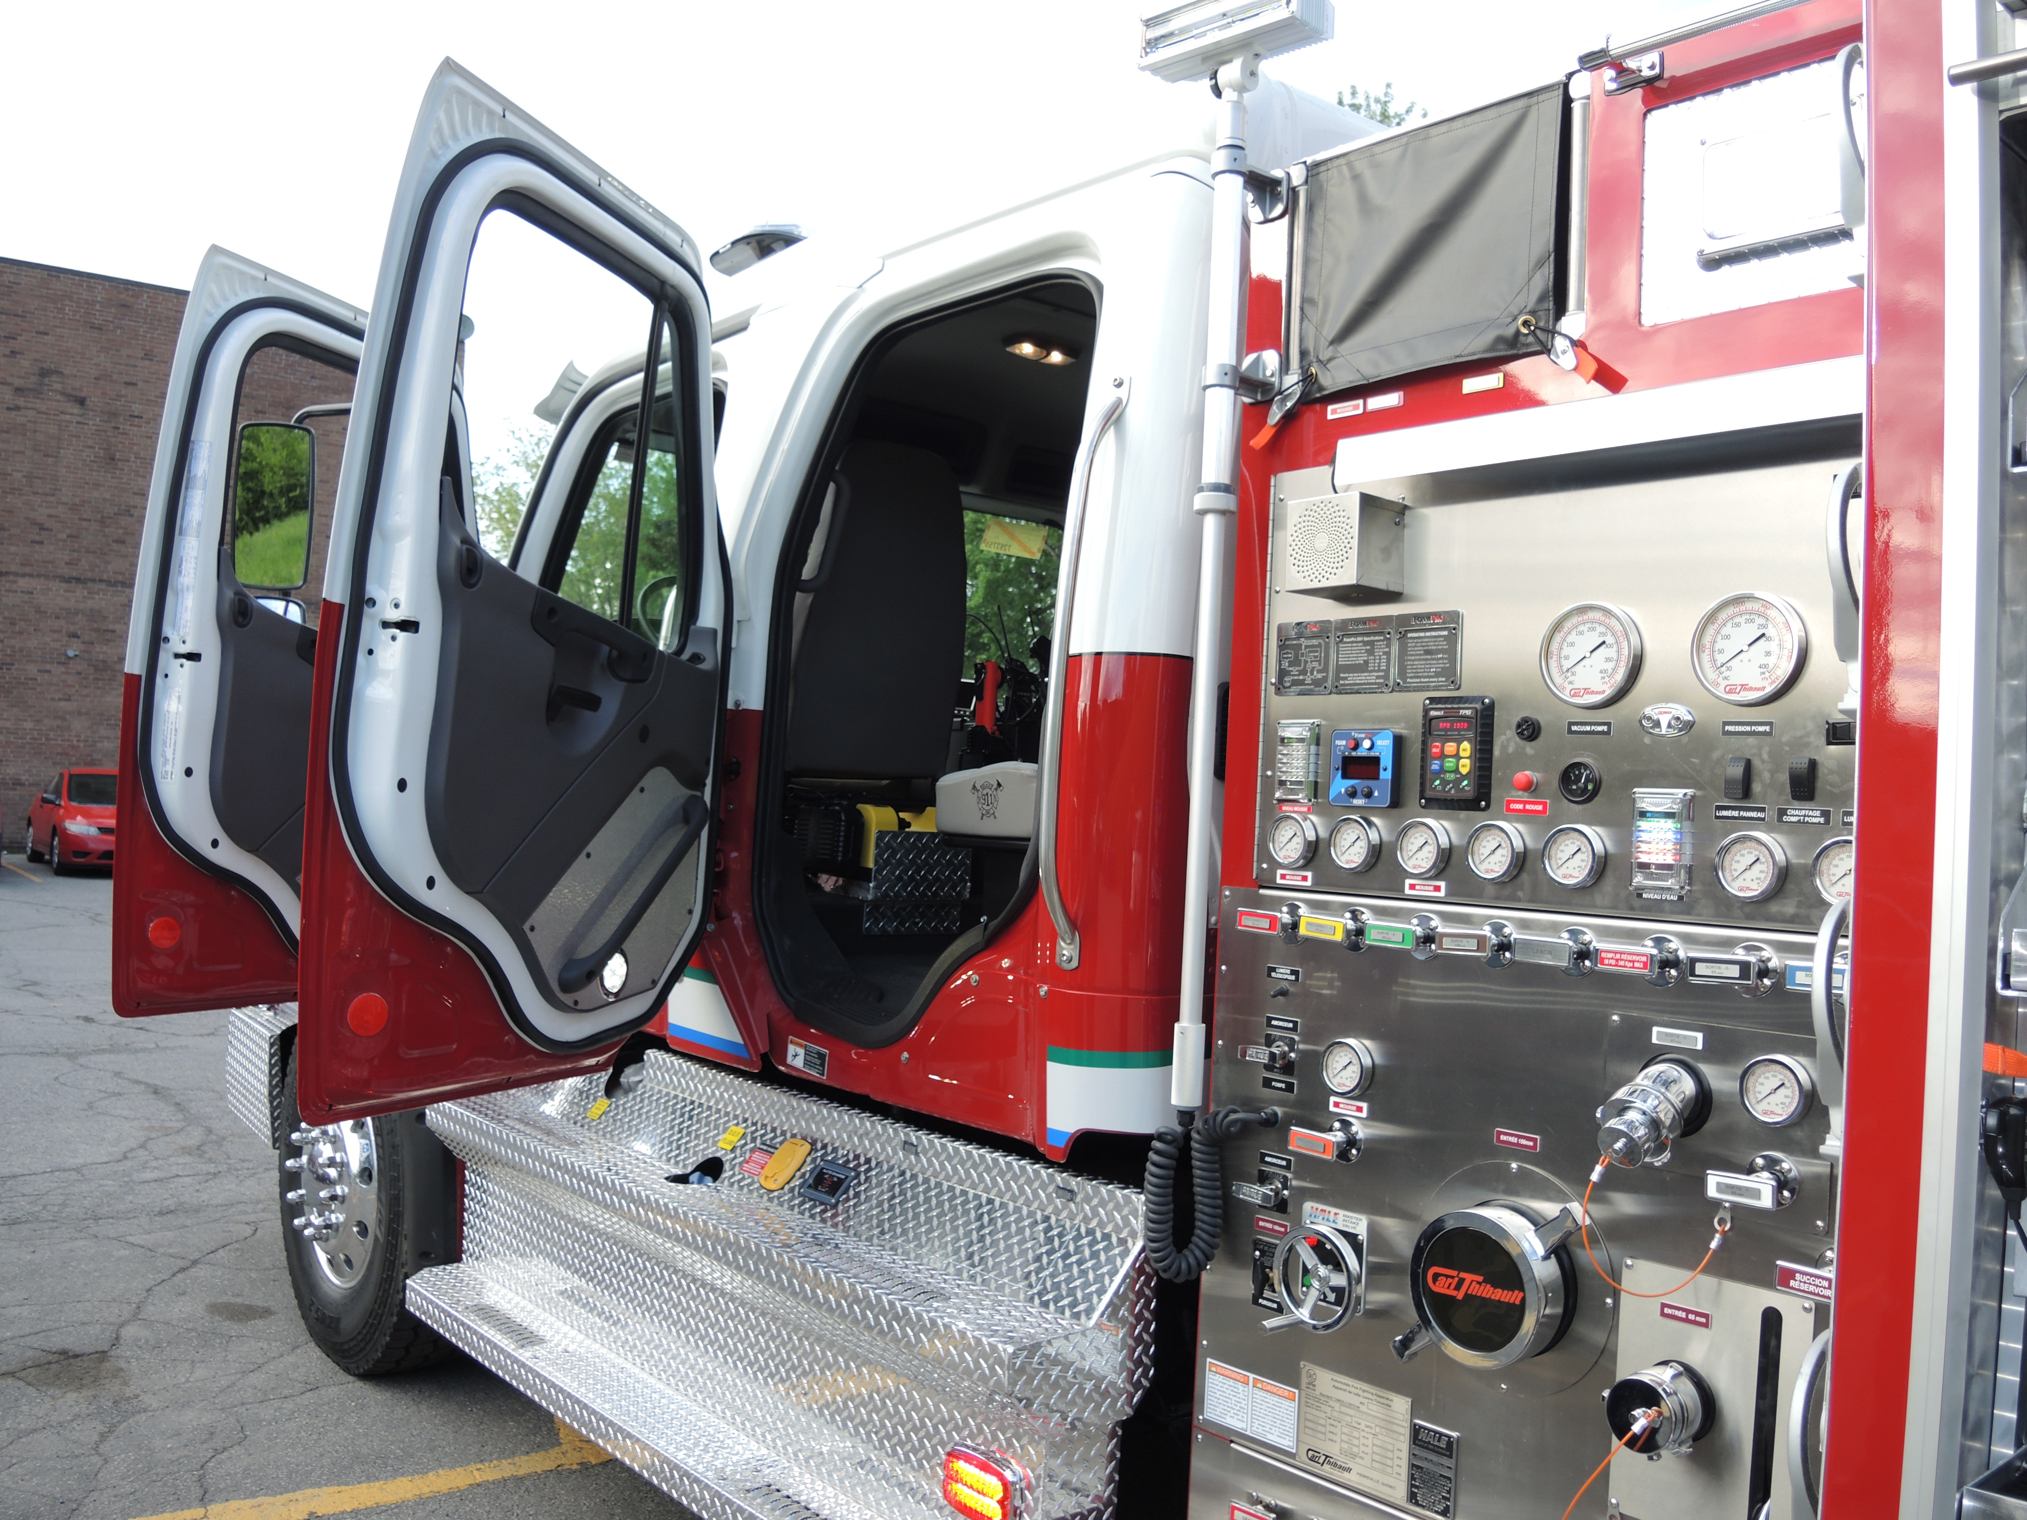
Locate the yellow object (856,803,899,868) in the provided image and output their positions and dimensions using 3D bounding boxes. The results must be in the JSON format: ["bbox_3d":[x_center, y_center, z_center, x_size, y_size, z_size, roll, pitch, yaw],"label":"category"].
[{"bbox_3d":[-0.304,0.174,3.720,0.100,0.140,0.130,5,-3,-41],"label":"yellow object"}]

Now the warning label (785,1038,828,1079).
[{"bbox_3d":[-0.392,0.567,3.120,0.003,0.055,0.135,5,1,-41],"label":"warning label"}]

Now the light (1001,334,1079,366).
[{"bbox_3d":[0.061,-0.900,3.600,0.190,0.035,0.100,5,-3,-41],"label":"light"}]

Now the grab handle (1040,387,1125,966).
[{"bbox_3d":[0.094,-0.134,2.555,0.080,0.925,0.045,9,-5,-41],"label":"grab handle"}]

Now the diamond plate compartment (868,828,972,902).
[{"bbox_3d":[-0.258,0.236,3.655,0.272,0.147,0.200,5,-3,-41],"label":"diamond plate compartment"}]

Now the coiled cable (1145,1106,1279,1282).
[{"bbox_3d":[0.246,0.538,2.030,0.100,0.205,0.145,5,-3,-41],"label":"coiled cable"}]

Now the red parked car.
[{"bbox_3d":[-12.629,0.844,23.000,1.760,1.410,4.450,4,-2,-37],"label":"red parked car"}]

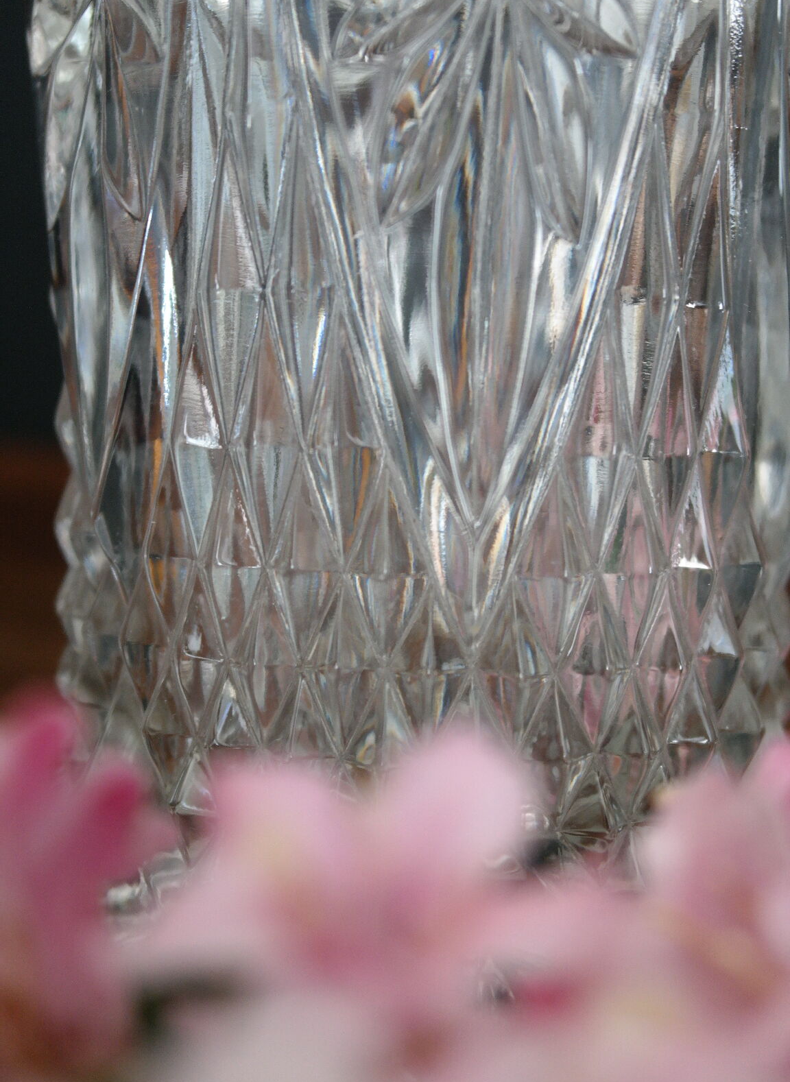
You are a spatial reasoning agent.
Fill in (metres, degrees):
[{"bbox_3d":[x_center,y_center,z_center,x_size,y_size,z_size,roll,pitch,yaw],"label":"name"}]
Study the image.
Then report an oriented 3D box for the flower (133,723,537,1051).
[{"bbox_3d":[-0.007,0.039,0.215,0.044,0.036,0.030,2,-12,0],"label":"flower"}]

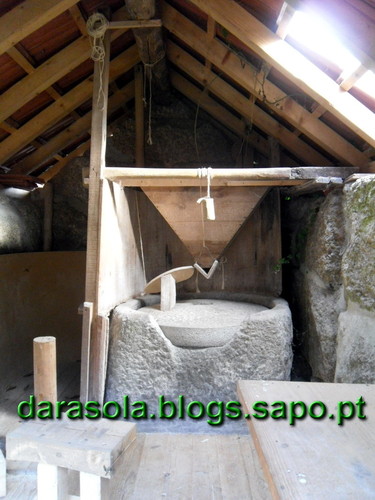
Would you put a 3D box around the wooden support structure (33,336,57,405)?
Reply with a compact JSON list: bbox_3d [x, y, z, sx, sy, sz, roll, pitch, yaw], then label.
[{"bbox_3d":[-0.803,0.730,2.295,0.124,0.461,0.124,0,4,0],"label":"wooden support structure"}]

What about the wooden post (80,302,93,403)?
[{"bbox_3d":[-0.716,0.797,2.851,0.056,0.835,0.082,3,4,0],"label":"wooden post"}]

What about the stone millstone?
[{"bbox_3d":[0.146,0.647,3.751,1.142,0.163,1.142,0,4,0],"label":"stone millstone"}]

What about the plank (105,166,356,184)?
[{"bbox_3d":[0.317,-0.556,2.980,1.877,0.102,0.102,0,4,0],"label":"plank"}]

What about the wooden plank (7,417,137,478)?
[{"bbox_3d":[-0.593,0.998,2.112,0.565,0.117,0.283,1,4,14],"label":"wooden plank"}]

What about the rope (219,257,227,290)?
[{"bbox_3d":[0.320,0.215,3.693,0.071,0.316,0.041,0,4,0],"label":"rope"}]

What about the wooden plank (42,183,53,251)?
[{"bbox_3d":[-1.549,-0.360,4.474,0.092,0.796,0.082,0,4,0],"label":"wooden plank"}]

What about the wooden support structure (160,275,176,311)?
[{"bbox_3d":[-0.175,0.391,3.724,0.133,0.337,0.092,0,4,0],"label":"wooden support structure"}]

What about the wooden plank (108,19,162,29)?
[{"bbox_3d":[-0.375,-1.603,2.863,0.397,0.056,0.051,0,4,0],"label":"wooden plank"}]

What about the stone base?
[{"bbox_3d":[0.102,0.844,3.630,1.397,0.806,1.142,0,4,0],"label":"stone base"}]

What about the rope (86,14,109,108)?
[{"bbox_3d":[-0.614,-1.286,2.760,0.143,0.663,0.082,0,4,0],"label":"rope"}]

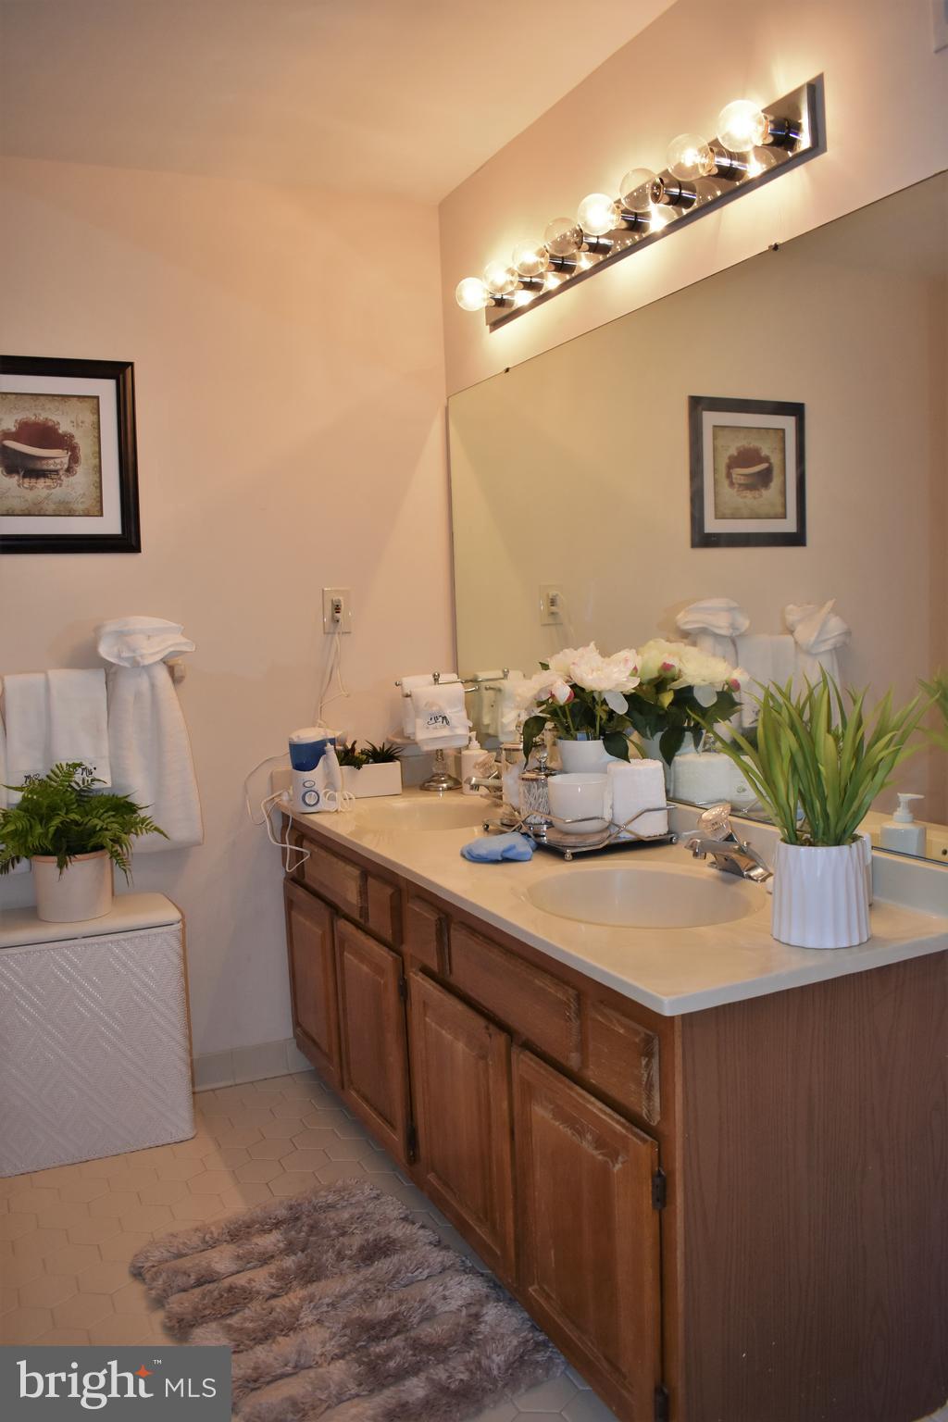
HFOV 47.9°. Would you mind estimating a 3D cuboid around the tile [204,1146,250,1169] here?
[{"bbox_3d":[-0.598,1.085,2.580,0.109,0.009,0.124,-5,6,-26],"label":"tile"}]

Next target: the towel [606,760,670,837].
[{"bbox_3d":[0.340,0.186,2.245,0.135,0.162,0.045,-5,6,-27],"label":"towel"}]

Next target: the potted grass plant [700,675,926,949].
[{"bbox_3d":[0.511,0.143,1.589,0.320,0.390,0.310,-5,6,-27],"label":"potted grass plant"}]

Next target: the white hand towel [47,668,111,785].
[{"bbox_3d":[-0.968,0.045,2.611,0.140,0.300,0.060,-4,5,-26],"label":"white hand towel"}]

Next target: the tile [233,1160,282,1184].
[{"bbox_3d":[-0.508,1.093,2.523,0.105,0.008,0.122,-4,6,-26],"label":"tile"}]

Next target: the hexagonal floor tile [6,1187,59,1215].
[{"bbox_3d":[-0.954,1.067,2.320,0.107,0.008,0.124,-4,5,-26],"label":"hexagonal floor tile"}]

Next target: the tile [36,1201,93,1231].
[{"bbox_3d":[-0.898,1.113,2.340,0.109,0.009,0.124,-5,6,-26],"label":"tile"}]

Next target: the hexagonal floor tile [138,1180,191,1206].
[{"bbox_3d":[-0.708,1.107,2.439,0.105,0.008,0.122,-4,6,-26],"label":"hexagonal floor tile"}]

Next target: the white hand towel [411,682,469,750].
[{"bbox_3d":[-0.098,0.016,2.917,0.158,0.185,0.060,-4,5,-23],"label":"white hand towel"}]

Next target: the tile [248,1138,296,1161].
[{"bbox_3d":[-0.480,1.046,2.538,0.107,0.008,0.124,-4,5,-26],"label":"tile"}]

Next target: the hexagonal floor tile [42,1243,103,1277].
[{"bbox_3d":[-0.823,1.132,2.191,0.105,0.008,0.122,-4,6,-26],"label":"hexagonal floor tile"}]

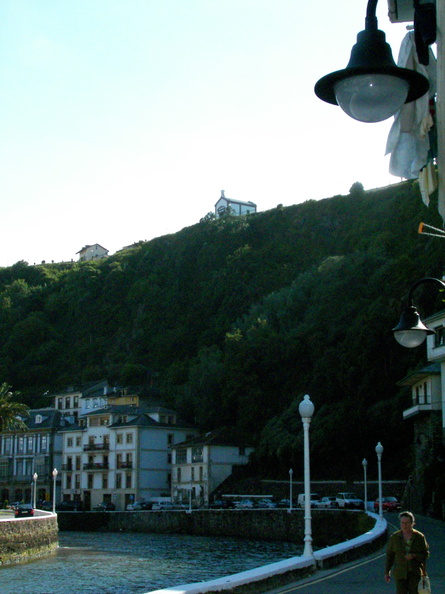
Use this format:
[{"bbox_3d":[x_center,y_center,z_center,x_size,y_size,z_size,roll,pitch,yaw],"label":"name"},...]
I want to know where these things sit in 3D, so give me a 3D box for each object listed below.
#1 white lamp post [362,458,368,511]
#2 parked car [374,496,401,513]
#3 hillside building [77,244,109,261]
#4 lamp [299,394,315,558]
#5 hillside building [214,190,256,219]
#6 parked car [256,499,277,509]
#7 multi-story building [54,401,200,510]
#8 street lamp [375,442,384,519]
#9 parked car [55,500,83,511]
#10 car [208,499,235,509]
[{"bbox_3d":[12.235,16.020,90.678,0.430,4.450,0.430,0,-10,0],"label":"white lamp post"},{"bbox_3d":[16.063,20.238,103.543,1.650,1.430,3.850,2,-11,-11],"label":"parked car"},{"bbox_3d":[-45.631,-15.398,374.735,8.200,5.500,10.000,5,-11,-25],"label":"hillside building"},{"bbox_3d":[2.111,4.448,26.623,0.380,4.000,0.380,0,-11,0],"label":"lamp"},{"bbox_3d":[3.862,-27.480,315.946,10.000,7.800,6.800,7,-12,-33],"label":"hillside building"},{"bbox_3d":[5.385,25.194,128.568,1.700,1.450,4.100,5,-11,-24],"label":"parked car"},{"bbox_3d":[-15.049,25.752,171.176,12.800,16.713,19.800,10,-15,-43],"label":"multi-story building"},{"bbox_3d":[9.341,10.832,62.778,0.430,4.450,0.430,0,-10,0],"label":"street lamp"},{"bbox_3d":[-22.000,30.241,154.064,1.750,1.450,4.200,-10,-14,42],"label":"parked car"},{"bbox_3d":[-0.193,26.838,136.401,1.700,1.450,4.100,-7,-12,33],"label":"car"}]

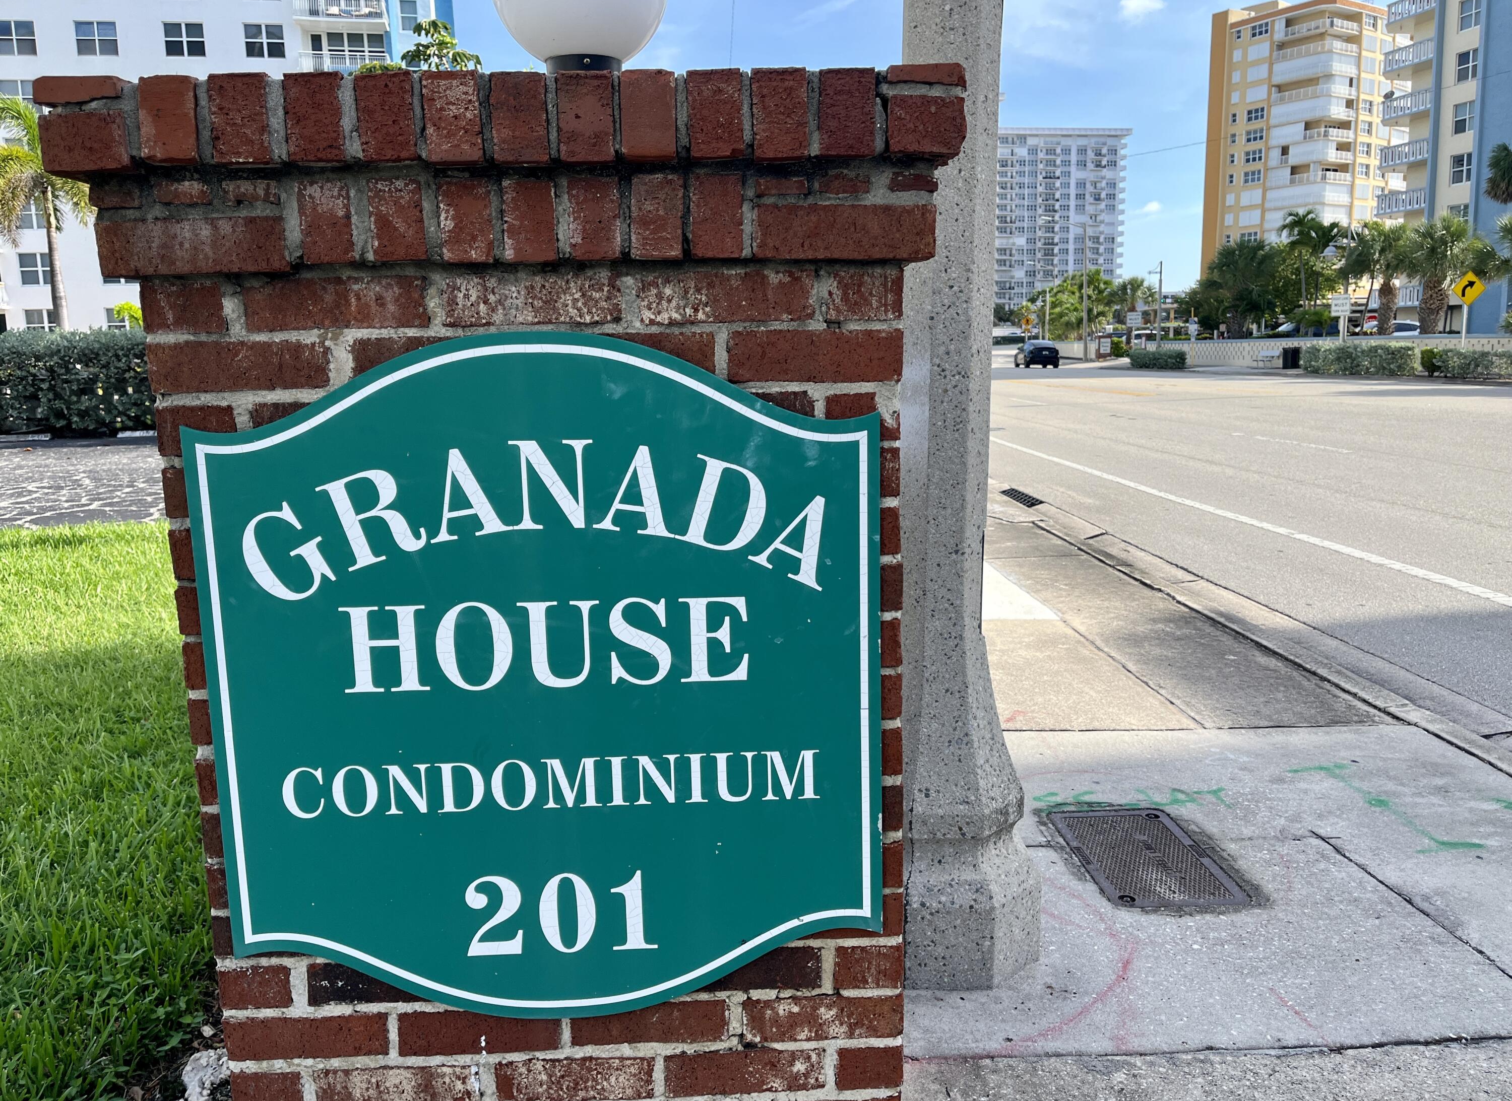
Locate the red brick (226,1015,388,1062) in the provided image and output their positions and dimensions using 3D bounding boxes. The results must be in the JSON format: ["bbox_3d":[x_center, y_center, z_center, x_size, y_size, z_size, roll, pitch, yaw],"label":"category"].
[{"bbox_3d":[-0.562,0.603,1.467,0.199,0.056,0.092,-2,9,-1],"label":"red brick"}]

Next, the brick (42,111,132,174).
[{"bbox_3d":[-0.705,-0.443,1.284,0.089,0.058,0.198,-2,9,-1],"label":"brick"}]

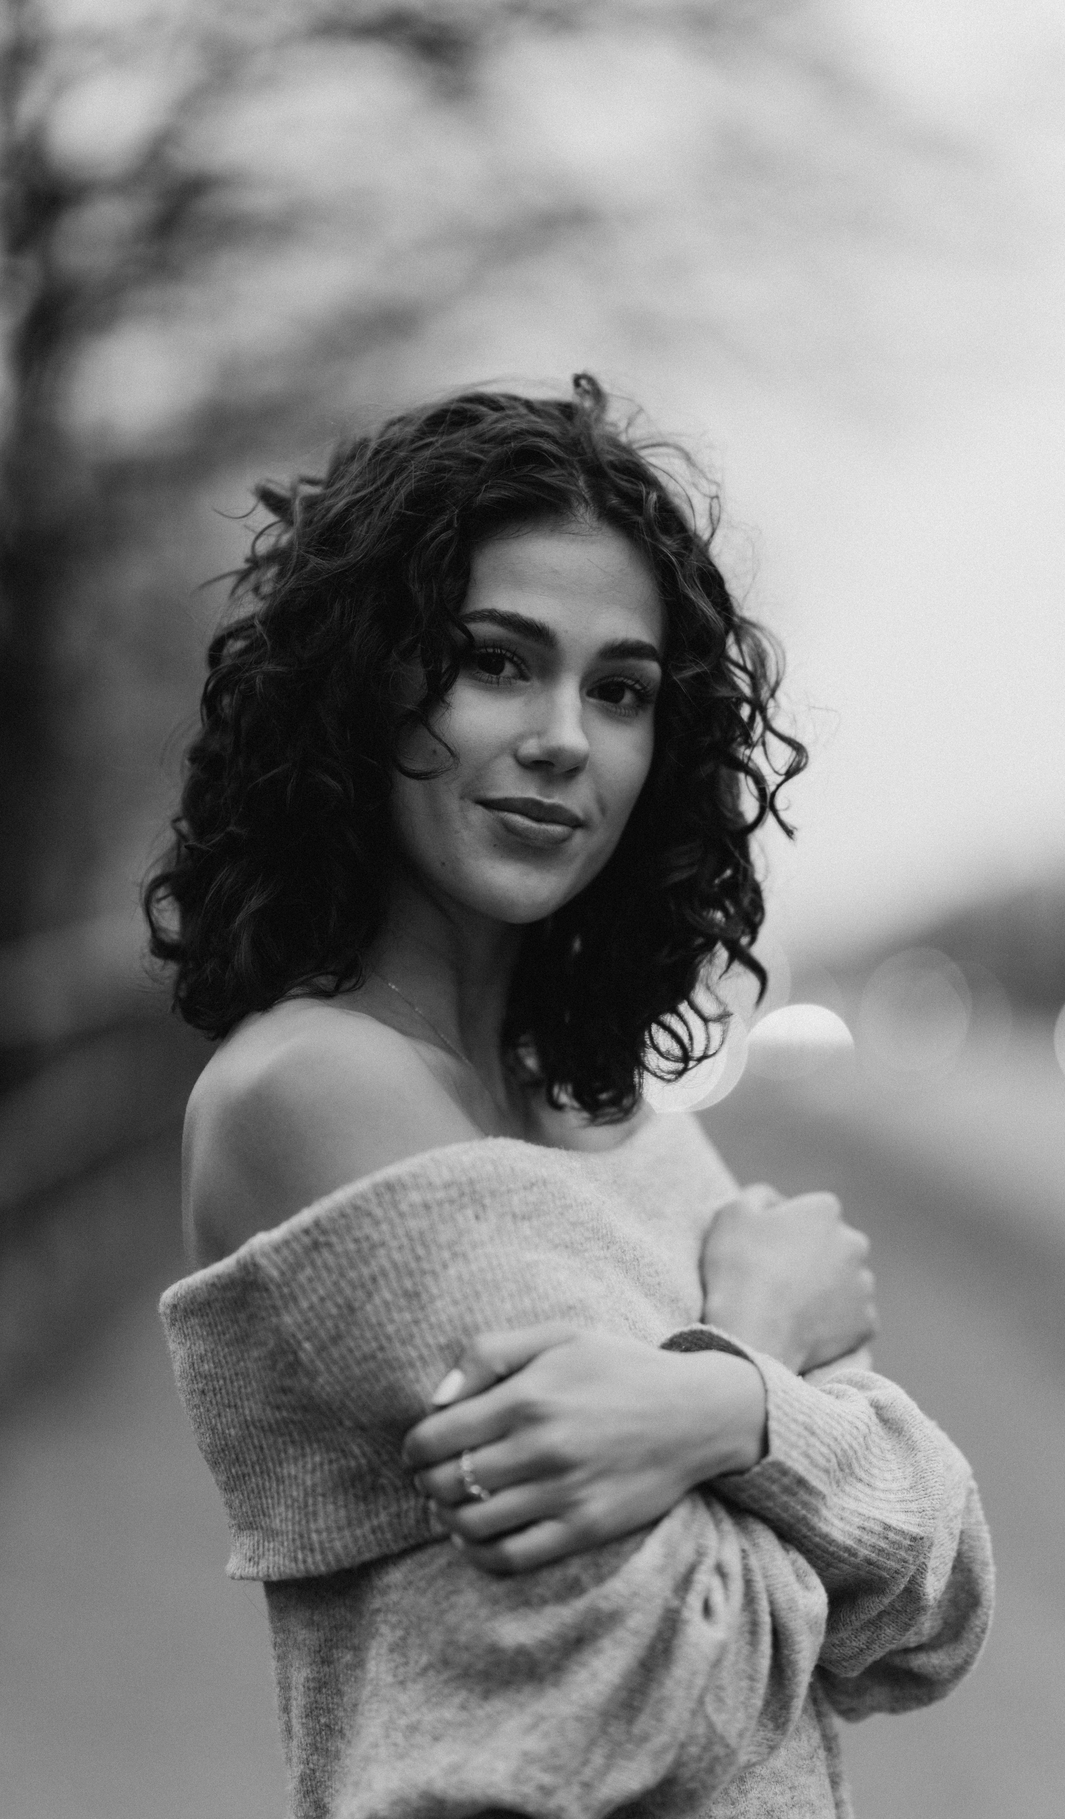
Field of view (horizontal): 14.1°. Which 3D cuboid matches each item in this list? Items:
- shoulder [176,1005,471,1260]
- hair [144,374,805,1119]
[{"bbox_3d":[-0.087,0.096,1.850,0.120,0.120,0.145,-1,-1,37],"label":"shoulder"},{"bbox_3d":[-0.025,-0.073,1.945,0.290,0.330,0.250,6,-1,-26],"label":"hair"}]

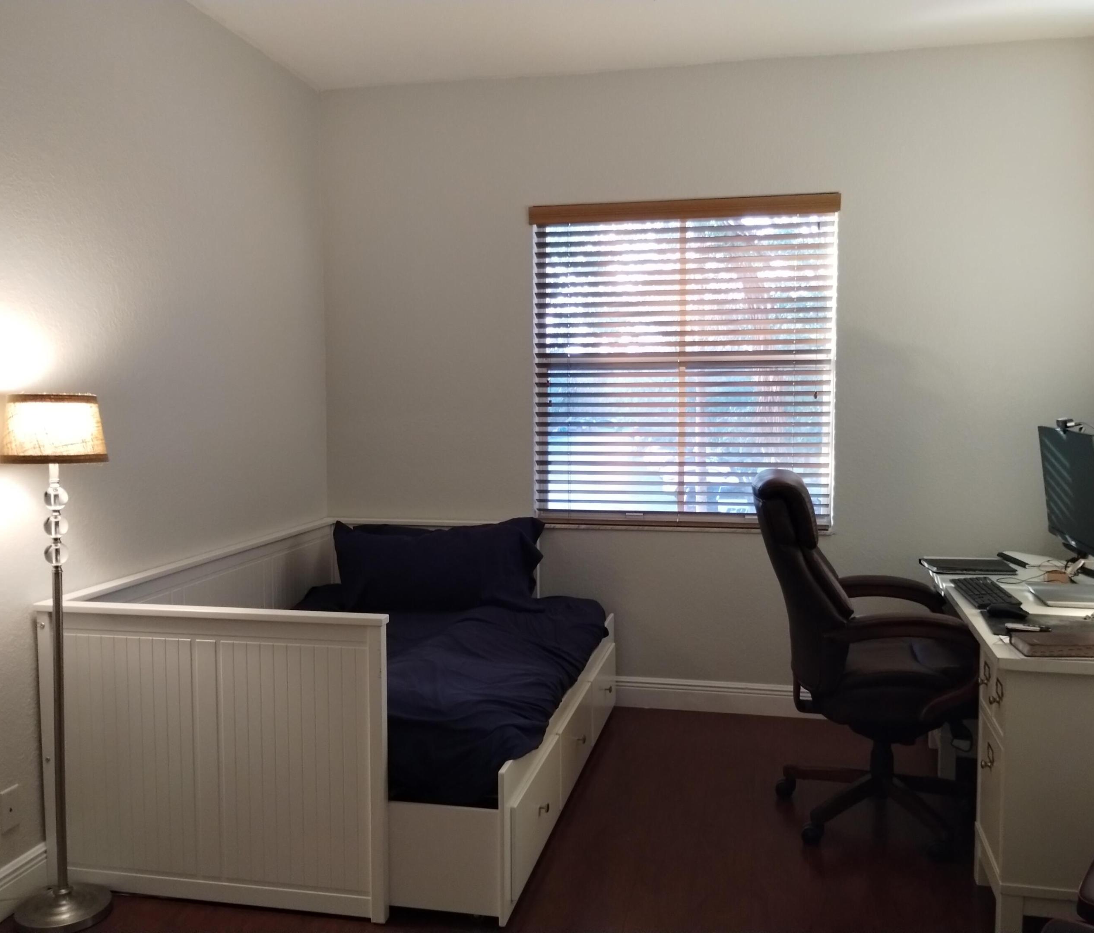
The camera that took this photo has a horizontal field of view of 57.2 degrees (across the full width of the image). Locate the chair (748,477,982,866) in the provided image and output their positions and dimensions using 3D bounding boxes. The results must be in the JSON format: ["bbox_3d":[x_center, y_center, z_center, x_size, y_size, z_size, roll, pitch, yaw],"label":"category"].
[{"bbox_3d":[1.075,0.594,3.299,0.760,1.160,0.690,0,4,4],"label":"chair"}]

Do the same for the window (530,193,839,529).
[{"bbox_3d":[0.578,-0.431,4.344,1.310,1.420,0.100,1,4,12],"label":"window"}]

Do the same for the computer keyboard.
[{"bbox_3d":[1.411,0.409,3.239,0.135,0.027,0.450,1,4,12],"label":"computer keyboard"}]

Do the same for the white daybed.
[{"bbox_3d":[-0.556,0.739,3.686,1.375,0.830,1.985,1,4,12],"label":"white daybed"}]

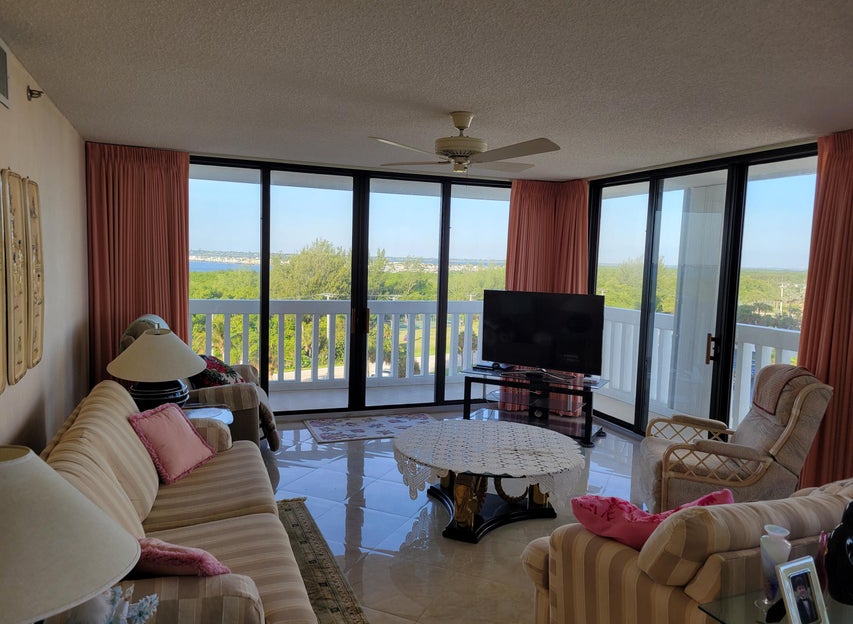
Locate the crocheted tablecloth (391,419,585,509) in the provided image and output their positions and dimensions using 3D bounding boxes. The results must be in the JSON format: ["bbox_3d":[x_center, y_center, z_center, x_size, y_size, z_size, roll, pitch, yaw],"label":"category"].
[{"bbox_3d":[0.385,0.929,3.995,1.200,0.225,1.200,2,5,1],"label":"crocheted tablecloth"}]

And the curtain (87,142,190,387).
[{"bbox_3d":[-2.429,-0.173,5.448,0.780,2.415,0.150,0,5,-21],"label":"curtain"}]

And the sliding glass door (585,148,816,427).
[{"bbox_3d":[2.130,-0.038,5.371,0.130,2.350,2.600,0,5,-21],"label":"sliding glass door"}]

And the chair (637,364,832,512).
[{"bbox_3d":[1.726,0.806,3.764,0.920,1.030,0.720,2,5,10],"label":"chair"}]

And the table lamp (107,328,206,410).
[{"bbox_3d":[-1.725,0.396,4.105,0.630,0.590,0.630,0,5,-21],"label":"table lamp"}]

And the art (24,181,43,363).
[{"bbox_3d":[-2.014,-0.191,3.293,0.030,0.920,0.315,0,5,-21],"label":"art"}]

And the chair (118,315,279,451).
[{"bbox_3d":[-1.799,0.580,5.073,1.170,1.080,0.930,0,5,-18],"label":"chair"}]

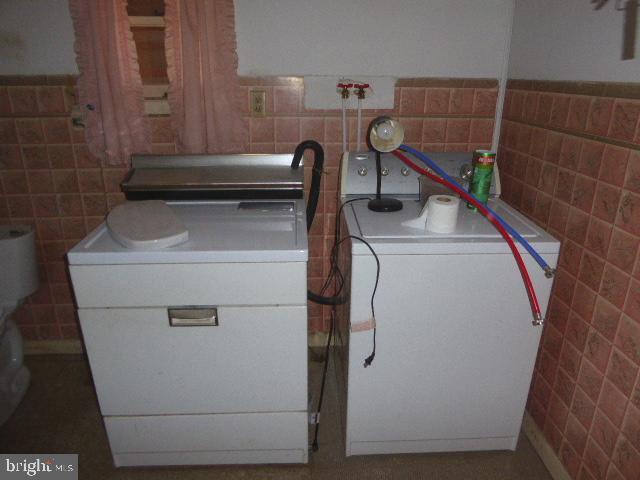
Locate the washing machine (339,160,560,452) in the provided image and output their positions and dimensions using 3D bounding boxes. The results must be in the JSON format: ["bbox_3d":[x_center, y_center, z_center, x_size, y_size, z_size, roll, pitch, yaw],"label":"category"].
[{"bbox_3d":[0.427,0.227,1.867,0.689,1.066,0.663,0,20,-2],"label":"washing machine"}]

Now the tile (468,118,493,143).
[{"bbox_3d":[0.763,-0.509,2.083,0.109,0.109,0.010,-1,20,-4],"label":"tile"}]

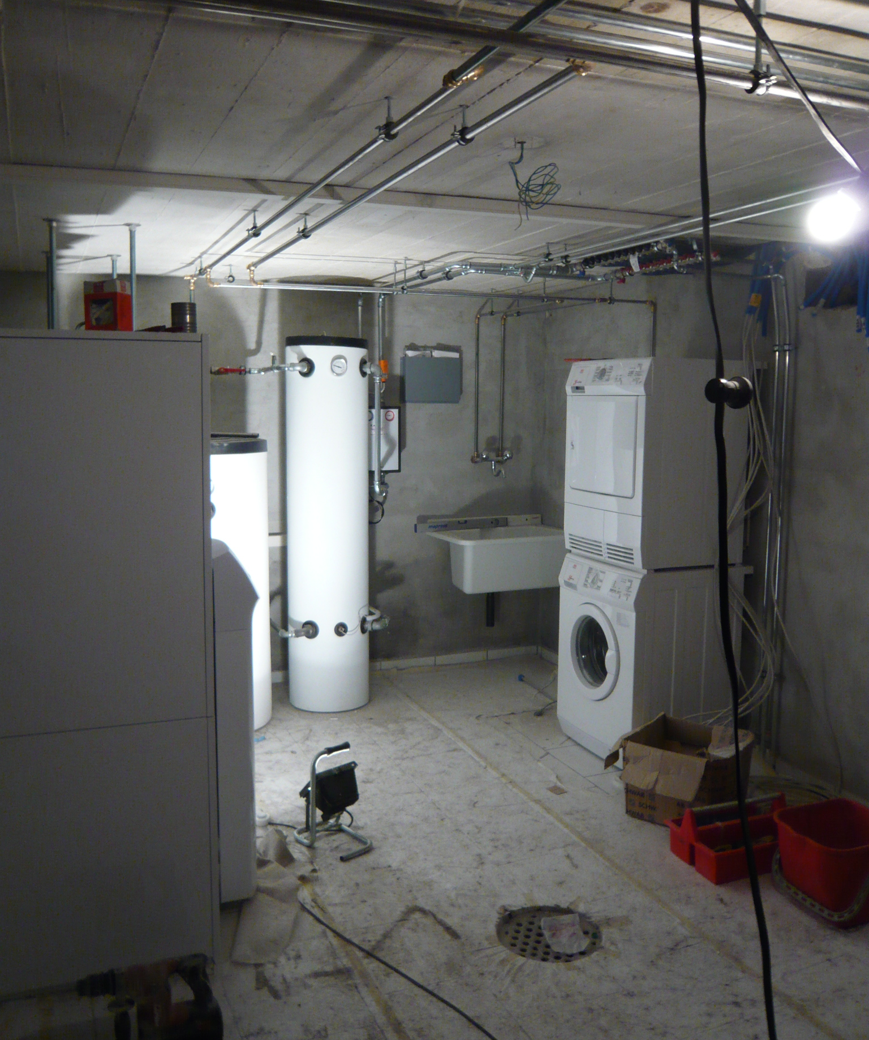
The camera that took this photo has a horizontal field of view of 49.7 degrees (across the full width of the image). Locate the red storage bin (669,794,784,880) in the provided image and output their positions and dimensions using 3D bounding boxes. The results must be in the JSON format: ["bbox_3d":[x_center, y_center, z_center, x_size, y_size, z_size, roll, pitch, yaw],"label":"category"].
[{"bbox_3d":[1.024,1.042,3.156,0.385,0.205,0.260,-2,8,-21],"label":"red storage bin"}]

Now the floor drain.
[{"bbox_3d":[0.335,1.207,2.735,0.305,0.030,0.305,0,7,0],"label":"floor drain"}]

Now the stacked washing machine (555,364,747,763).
[{"bbox_3d":[0.940,0.171,4.084,0.585,1.700,0.595,-3,8,-22],"label":"stacked washing machine"}]

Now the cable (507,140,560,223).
[{"bbox_3d":[0.234,-0.785,2.218,0.120,0.200,0.100,-3,8,-22],"label":"cable"}]

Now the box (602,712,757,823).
[{"bbox_3d":[0.912,0.954,3.515,0.360,0.290,0.380,6,9,39],"label":"box"}]

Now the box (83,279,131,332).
[{"bbox_3d":[-0.922,-0.588,2.659,0.111,0.168,0.064,3,8,21],"label":"box"}]

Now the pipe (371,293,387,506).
[{"bbox_3d":[-0.288,-0.607,4.766,0.070,1.100,0.080,-3,8,-22],"label":"pipe"}]

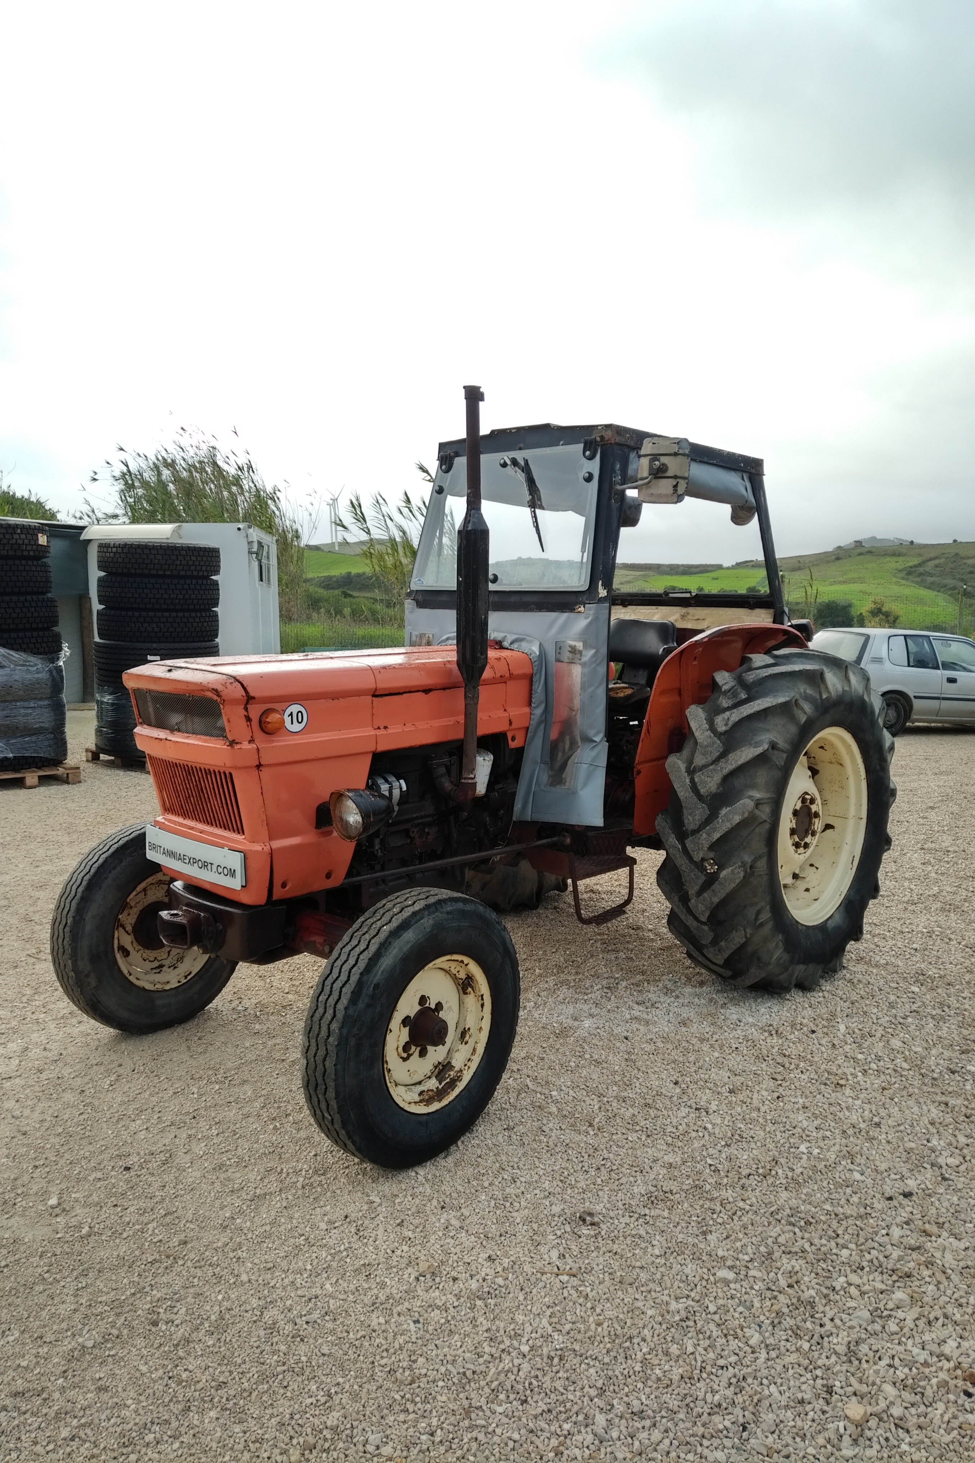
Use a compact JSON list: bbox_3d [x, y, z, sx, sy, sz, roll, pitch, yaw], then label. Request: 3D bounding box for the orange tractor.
[{"bbox_3d":[0.103,-0.063,4.147,2.000,2.270,3.210,6,9,42],"label":"orange tractor"}]

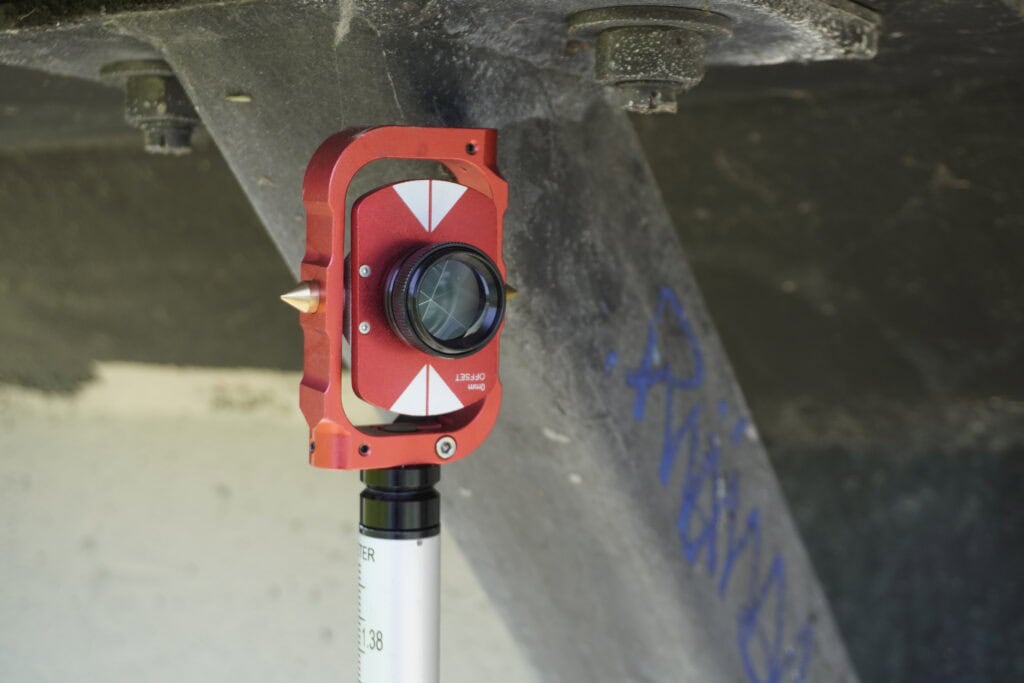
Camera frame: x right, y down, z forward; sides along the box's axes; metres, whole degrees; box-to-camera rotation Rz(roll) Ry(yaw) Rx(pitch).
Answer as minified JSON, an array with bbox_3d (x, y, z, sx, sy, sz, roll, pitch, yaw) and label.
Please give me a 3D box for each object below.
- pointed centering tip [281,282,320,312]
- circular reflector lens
[{"bbox_3d":[-0.063,-0.013,0.475,0.011,0.010,0.010,-2,6,-26],"label":"pointed centering tip"},{"bbox_3d":[-0.020,-0.012,0.462,0.033,0.033,0.017,-1,5,-26],"label":"circular reflector lens"}]

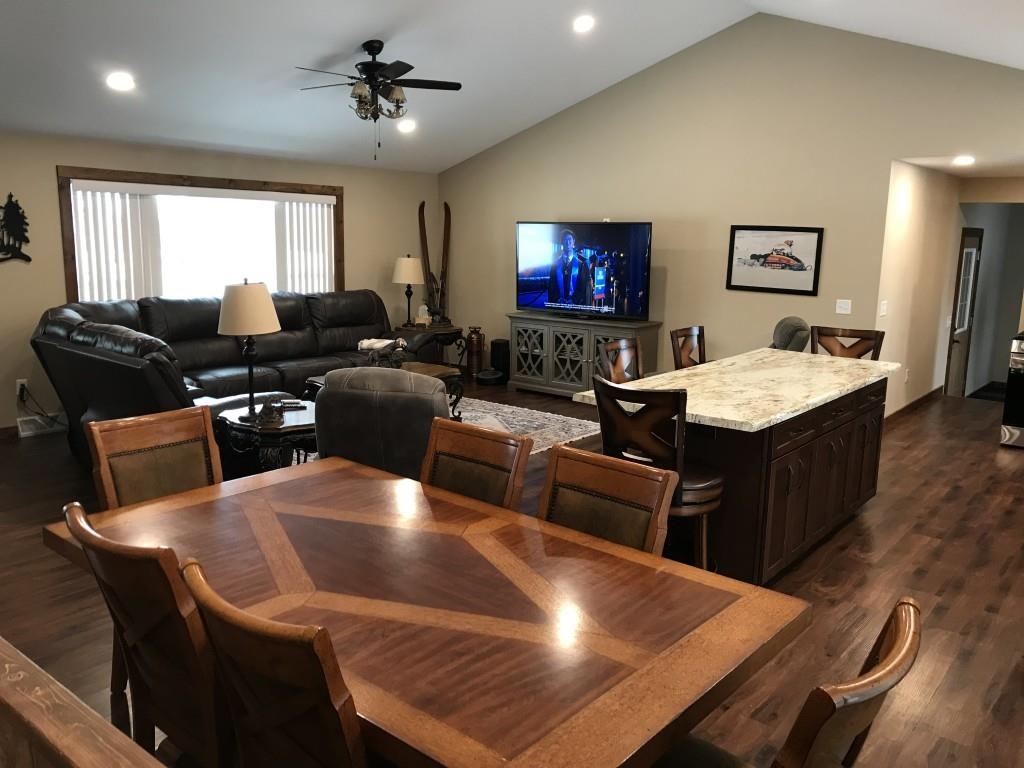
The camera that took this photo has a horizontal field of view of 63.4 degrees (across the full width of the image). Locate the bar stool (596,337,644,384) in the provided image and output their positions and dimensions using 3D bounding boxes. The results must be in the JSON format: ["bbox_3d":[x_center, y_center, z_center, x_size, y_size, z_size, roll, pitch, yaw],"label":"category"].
[{"bbox_3d":[0.821,0.304,4.916,0.523,1.071,0.463,9,13,38],"label":"bar stool"}]

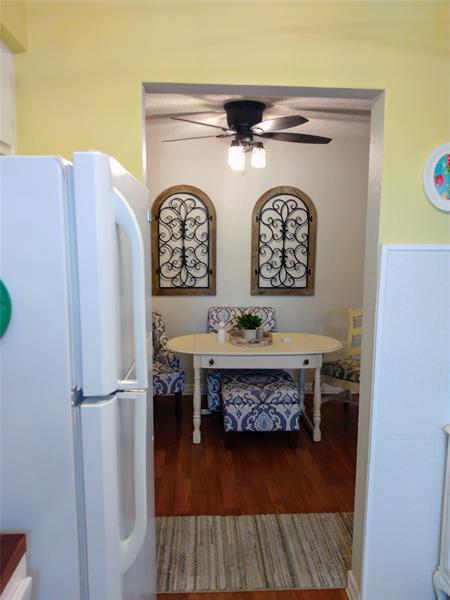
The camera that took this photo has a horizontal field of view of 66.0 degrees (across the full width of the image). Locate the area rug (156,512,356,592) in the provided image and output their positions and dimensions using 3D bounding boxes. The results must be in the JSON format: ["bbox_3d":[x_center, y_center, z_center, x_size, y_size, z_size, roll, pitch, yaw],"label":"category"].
[{"bbox_3d":[0.176,1.286,1.810,1.400,0.012,0.475,0,6,-2],"label":"area rug"}]

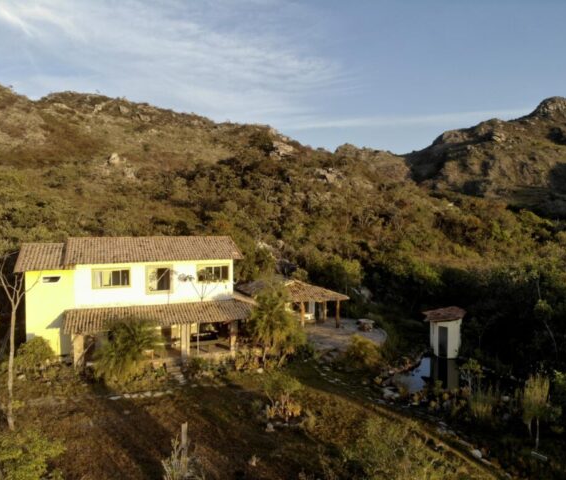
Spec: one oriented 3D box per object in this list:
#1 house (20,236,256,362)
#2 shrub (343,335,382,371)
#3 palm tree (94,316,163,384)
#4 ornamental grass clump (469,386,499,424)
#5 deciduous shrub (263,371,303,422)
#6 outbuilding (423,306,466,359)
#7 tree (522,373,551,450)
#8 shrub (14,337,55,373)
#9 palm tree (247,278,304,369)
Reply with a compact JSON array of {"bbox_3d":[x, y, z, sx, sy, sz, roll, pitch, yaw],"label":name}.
[{"bbox_3d":[-10.386,3.776,31.610,14.250,7.900,8.800,-1,2,-22],"label":"house"},{"bbox_3d":[4.981,7.049,27.800,2.309,2.188,2.200,0,2,10],"label":"shrub"},{"bbox_3d":[-9.019,6.450,25.900,3.964,3.850,3.700,-1,2,-19],"label":"palm tree"},{"bbox_3d":[9.719,7.982,21.400,1.350,1.620,1.350,1,2,25],"label":"ornamental grass clump"},{"bbox_3d":[0.024,7.654,21.700,1.898,2.467,1.900,0,2,0],"label":"deciduous shrub"},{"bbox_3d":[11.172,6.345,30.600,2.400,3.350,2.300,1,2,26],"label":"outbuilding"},{"bbox_3d":[10.798,7.305,18.900,1.240,3.223,1.300,1,2,30],"label":"tree"},{"bbox_3d":[-14.674,6.761,26.200,2.406,2.062,2.200,-1,2,-29],"label":"shrub"},{"bbox_3d":[-0.418,5.428,28.500,3.614,5.483,3.600,0,2,-1],"label":"palm tree"}]

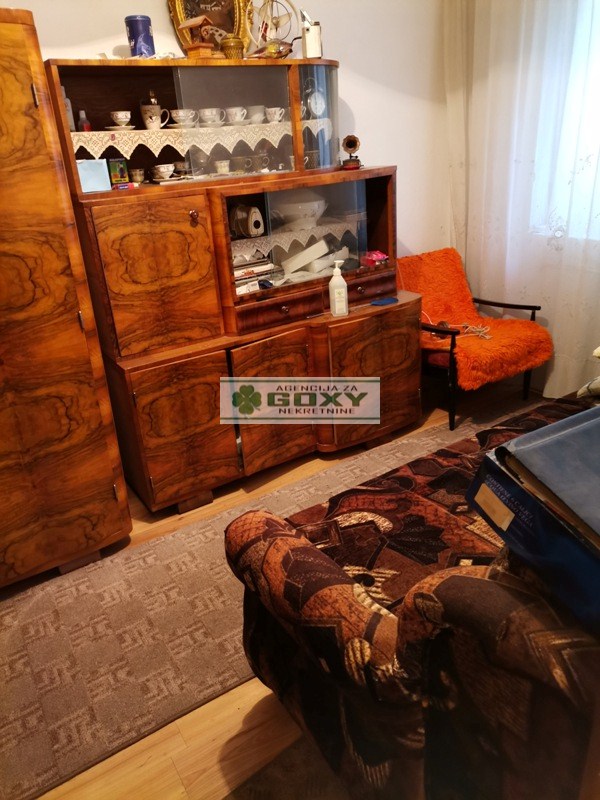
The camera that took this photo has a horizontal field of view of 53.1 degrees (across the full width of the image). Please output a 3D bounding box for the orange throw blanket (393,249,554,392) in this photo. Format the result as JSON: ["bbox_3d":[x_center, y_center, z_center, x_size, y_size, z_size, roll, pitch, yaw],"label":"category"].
[{"bbox_3d":[0.871,-0.482,3.260,0.646,0.563,0.716,-17,25,-28],"label":"orange throw blanket"}]

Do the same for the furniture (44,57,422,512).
[{"bbox_3d":[-0.141,-0.509,2.665,1.477,1.753,0.551,-18,27,-29],"label":"furniture"}]

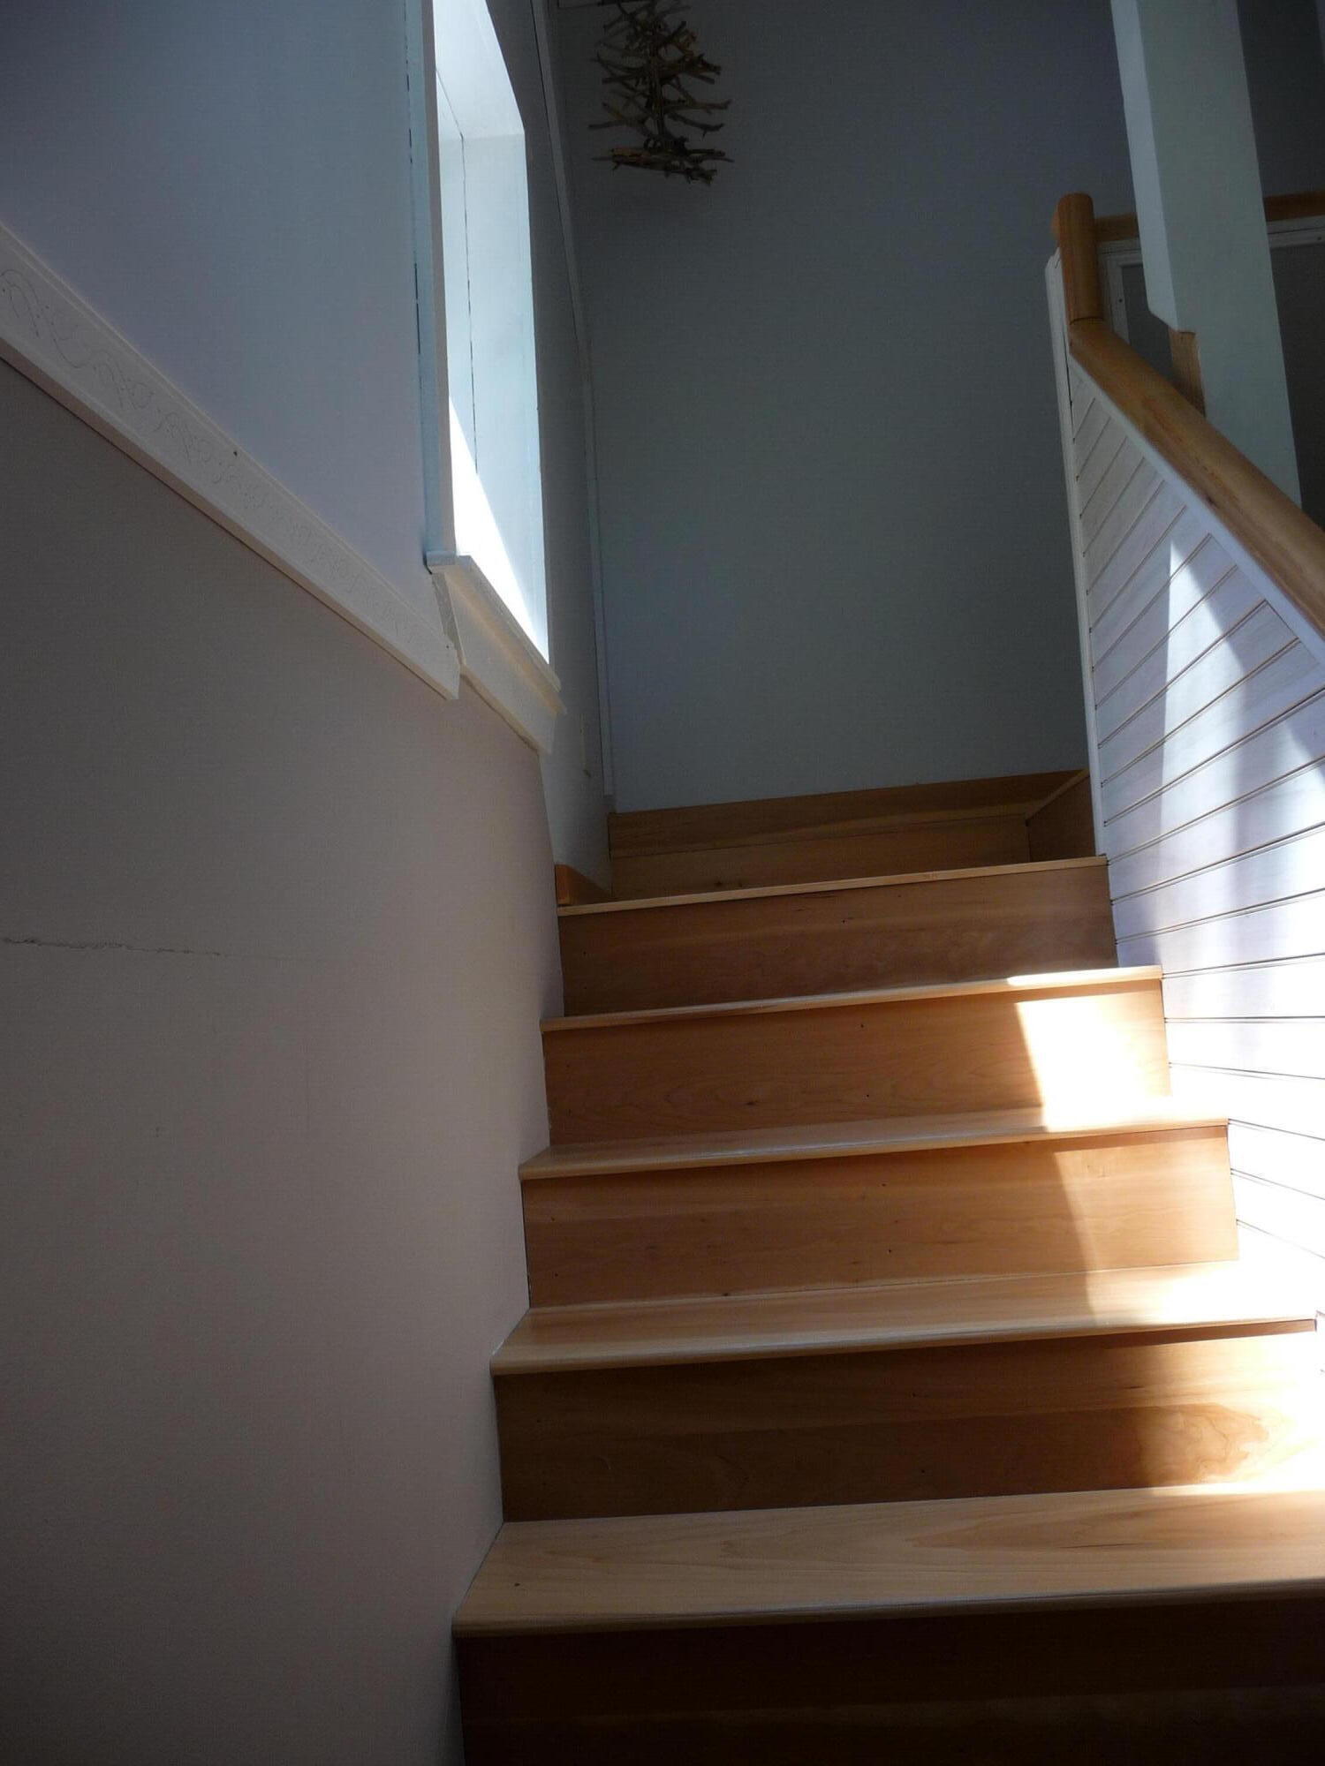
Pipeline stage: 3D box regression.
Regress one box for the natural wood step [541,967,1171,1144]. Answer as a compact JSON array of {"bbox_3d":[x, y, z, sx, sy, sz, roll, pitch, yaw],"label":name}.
[{"bbox_3d":[0.303,0.281,2.348,0.960,0.195,0.266,-5,-4,5],"label":"natural wood step"}]

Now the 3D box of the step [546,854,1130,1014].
[{"bbox_3d":[0.310,0.104,2.619,0.960,0.195,0.266,-5,-4,5],"label":"step"}]

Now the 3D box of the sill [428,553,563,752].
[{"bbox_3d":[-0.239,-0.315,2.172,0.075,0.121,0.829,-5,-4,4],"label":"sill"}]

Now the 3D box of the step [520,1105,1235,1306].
[{"bbox_3d":[0.297,0.458,2.077,0.960,0.195,0.266,-5,-4,5],"label":"step"}]

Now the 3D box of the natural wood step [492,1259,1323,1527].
[{"bbox_3d":[0.290,0.635,1.805,0.960,0.195,0.266,-5,-4,5],"label":"natural wood step"}]

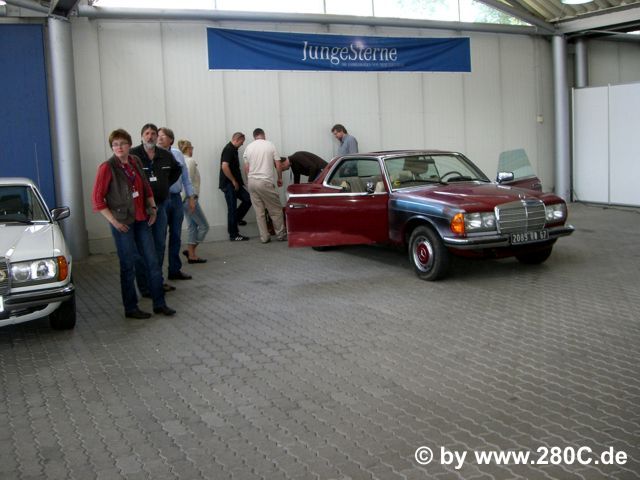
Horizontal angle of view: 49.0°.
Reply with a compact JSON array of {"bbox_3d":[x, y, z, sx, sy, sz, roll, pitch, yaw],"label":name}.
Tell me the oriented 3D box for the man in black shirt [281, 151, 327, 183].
[{"bbox_3d":[-0.221,-0.775,11.759,0.900,1.420,0.500,-3,8,-5],"label":"man in black shirt"}]

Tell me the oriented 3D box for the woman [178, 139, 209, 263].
[{"bbox_3d":[-1.768,-0.543,9.733,0.460,1.660,0.440,-5,8,-14],"label":"woman"}]

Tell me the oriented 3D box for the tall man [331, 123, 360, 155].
[{"bbox_3d":[0.431,-1.019,11.992,0.420,1.790,0.500,-6,8,-24],"label":"tall man"}]

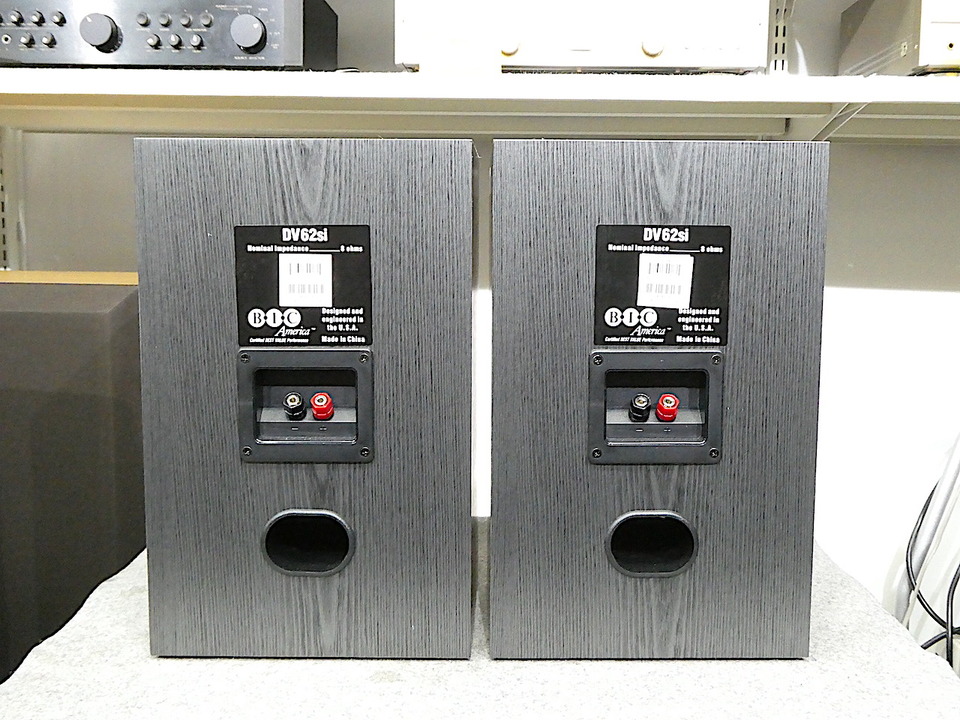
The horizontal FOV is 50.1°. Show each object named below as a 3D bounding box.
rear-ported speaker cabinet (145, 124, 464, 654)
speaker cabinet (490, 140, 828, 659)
[{"bbox_3d":[-0.117,0.019,0.810,0.226,0.360,0.213,0,6,1],"label":"rear-ported speaker cabinet"},{"bbox_3d":[0.120,0.020,0.813,0.226,0.360,0.213,0,6,0],"label":"speaker cabinet"}]

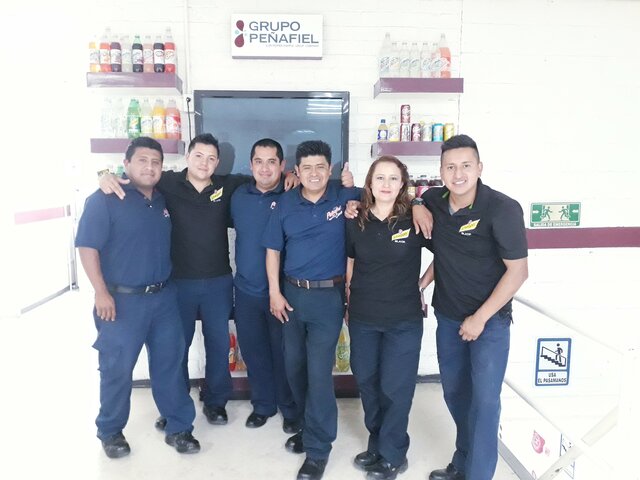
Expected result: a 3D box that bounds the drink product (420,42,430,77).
[{"bbox_3d":[0.710,-1.193,3.348,0.067,0.233,0.067,0,7,-3],"label":"drink product"}]

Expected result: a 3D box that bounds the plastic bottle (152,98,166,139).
[{"bbox_3d":[-1.047,-0.786,3.256,0.086,0.267,0.086,0,7,-3],"label":"plastic bottle"}]

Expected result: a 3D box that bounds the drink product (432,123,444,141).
[{"bbox_3d":[0.813,-0.729,3.417,0.067,0.122,0.067,0,7,-3],"label":"drink product"}]

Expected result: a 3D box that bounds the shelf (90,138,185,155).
[{"bbox_3d":[-1.211,-0.623,3.370,0.568,0.092,0.235,0,7,-3],"label":"shelf"}]

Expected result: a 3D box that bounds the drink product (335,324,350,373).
[{"bbox_3d":[0.170,0.771,3.596,0.112,0.340,0.112,0,7,-3],"label":"drink product"}]

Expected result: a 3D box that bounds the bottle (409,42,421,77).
[{"bbox_3d":[0.628,-1.178,3.296,0.070,0.235,0.070,0,6,-4],"label":"bottle"}]

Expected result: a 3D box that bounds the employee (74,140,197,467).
[{"bbox_3d":[-0.977,0.332,2.674,0.600,1.739,0.400,-3,7,-25],"label":"employee"}]

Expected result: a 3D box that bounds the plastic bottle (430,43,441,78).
[{"bbox_3d":[0.765,-1.181,3.302,0.072,0.245,0.072,0,7,-3],"label":"plastic bottle"}]

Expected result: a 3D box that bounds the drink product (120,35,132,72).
[{"bbox_3d":[-1.235,-1.183,3.194,0.071,0.242,0.071,0,7,-3],"label":"drink product"}]

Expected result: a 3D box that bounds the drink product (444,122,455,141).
[{"bbox_3d":[0.880,-0.729,3.382,0.066,0.122,0.066,0,6,-3],"label":"drink product"}]

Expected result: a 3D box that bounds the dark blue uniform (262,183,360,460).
[{"bbox_3d":[-0.039,0.416,2.573,0.470,1.410,0.360,1,6,8],"label":"dark blue uniform"}]

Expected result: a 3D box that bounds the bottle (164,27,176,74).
[{"bbox_3d":[-0.974,-1.231,3.252,0.075,0.294,0.075,0,6,-3],"label":"bottle"}]

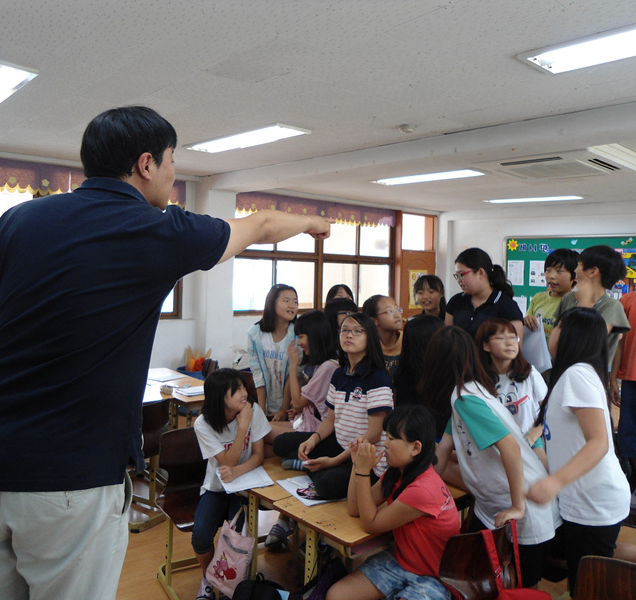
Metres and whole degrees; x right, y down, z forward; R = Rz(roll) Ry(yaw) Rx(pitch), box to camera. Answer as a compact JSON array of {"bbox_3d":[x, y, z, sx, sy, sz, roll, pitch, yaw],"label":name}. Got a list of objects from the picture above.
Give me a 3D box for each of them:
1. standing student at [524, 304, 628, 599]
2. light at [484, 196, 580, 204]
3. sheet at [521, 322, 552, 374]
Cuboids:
[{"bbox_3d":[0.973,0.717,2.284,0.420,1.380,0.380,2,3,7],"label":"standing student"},{"bbox_3d":[2.699,-1.260,7.590,0.300,0.060,1.250,-1,4,-40],"label":"light"},{"bbox_3d":[1.028,0.223,2.880,0.210,0.290,0.020,-5,1,17],"label":"sheet"}]

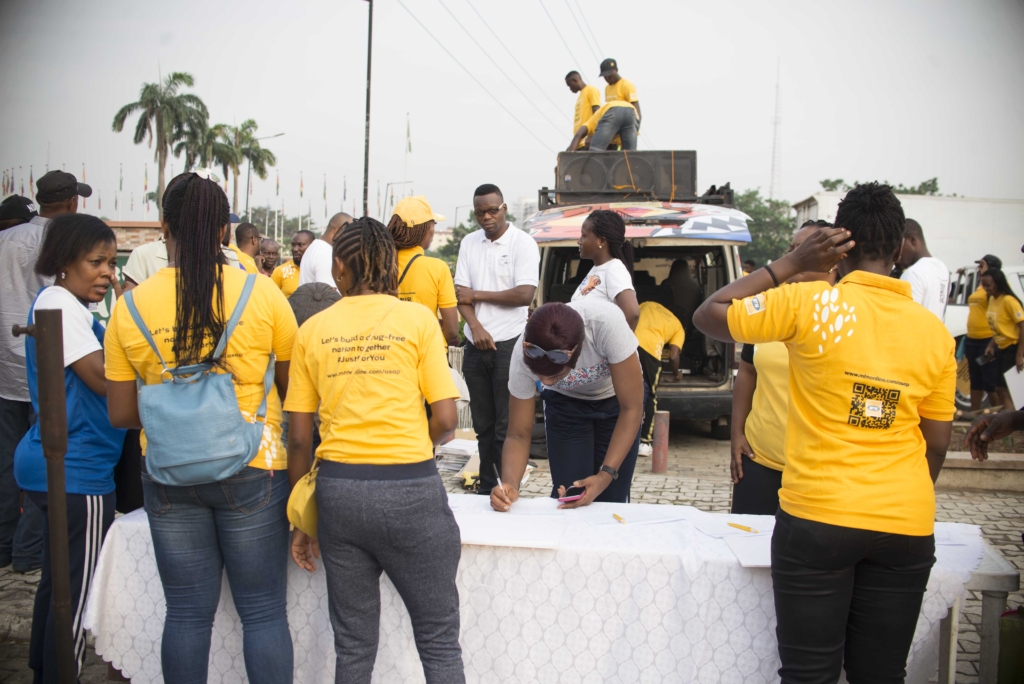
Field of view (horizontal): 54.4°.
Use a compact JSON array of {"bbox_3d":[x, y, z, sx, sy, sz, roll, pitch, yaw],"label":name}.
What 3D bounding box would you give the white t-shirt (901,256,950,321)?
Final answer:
[{"bbox_3d":[1.970,-0.061,4.900,0.310,0.710,0.480,2,3,27],"label":"white t-shirt"}]

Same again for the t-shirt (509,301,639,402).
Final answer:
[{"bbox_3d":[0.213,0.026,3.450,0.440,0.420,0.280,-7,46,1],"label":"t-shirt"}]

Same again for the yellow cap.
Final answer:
[{"bbox_3d":[-0.394,-0.550,4.200,0.260,0.140,0.180,-2,5,-35],"label":"yellow cap"}]

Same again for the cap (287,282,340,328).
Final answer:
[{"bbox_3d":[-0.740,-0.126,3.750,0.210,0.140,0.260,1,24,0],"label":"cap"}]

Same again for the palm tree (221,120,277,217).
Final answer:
[{"bbox_3d":[-18.699,-9.983,70.420,4.000,11.200,4.000,1,4,0],"label":"palm tree"}]

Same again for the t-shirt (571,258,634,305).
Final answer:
[{"bbox_3d":[0.395,-0.080,4.300,0.290,0.590,0.430,0,3,-27],"label":"t-shirt"}]

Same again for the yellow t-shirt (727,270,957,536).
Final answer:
[{"bbox_3d":[0.825,0.152,2.500,0.540,0.630,0.290,2,3,13],"label":"yellow t-shirt"}]

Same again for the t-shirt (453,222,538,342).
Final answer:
[{"bbox_3d":[-0.069,-0.274,4.750,0.430,0.580,0.300,2,4,12],"label":"t-shirt"}]

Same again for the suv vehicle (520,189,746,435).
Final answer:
[{"bbox_3d":[1.290,-0.288,10.300,1.750,2.050,4.700,2,4,7],"label":"suv vehicle"}]

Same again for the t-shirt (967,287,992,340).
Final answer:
[{"bbox_3d":[4.430,-0.285,9.300,0.310,0.580,0.440,-1,5,-28],"label":"t-shirt"}]

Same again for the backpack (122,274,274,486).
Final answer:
[{"bbox_3d":[-0.834,0.102,2.650,0.370,0.520,0.190,-3,3,-6],"label":"backpack"}]

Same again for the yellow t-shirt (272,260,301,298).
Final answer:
[{"bbox_3d":[-1.500,-0.217,7.100,0.500,0.720,0.300,2,3,23],"label":"yellow t-shirt"}]

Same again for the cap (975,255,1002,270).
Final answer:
[{"bbox_3d":[4.842,-0.806,10.100,0.260,0.150,0.180,0,3,-21],"label":"cap"}]

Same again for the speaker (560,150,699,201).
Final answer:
[{"bbox_3d":[1.031,-1.466,9.080,1.230,0.460,0.480,1,3,0],"label":"speaker"}]

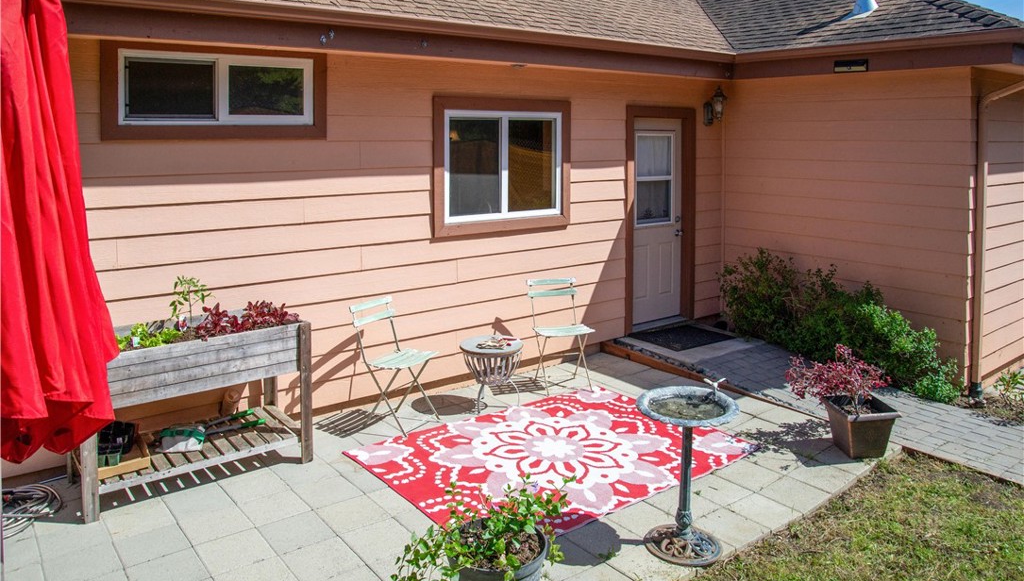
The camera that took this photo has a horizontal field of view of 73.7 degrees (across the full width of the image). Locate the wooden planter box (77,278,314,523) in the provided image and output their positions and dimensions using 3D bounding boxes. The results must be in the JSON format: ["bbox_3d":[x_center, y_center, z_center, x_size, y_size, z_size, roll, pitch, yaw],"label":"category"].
[{"bbox_3d":[-1.849,0.512,3.975,1.210,1.150,0.580,-7,11,-35],"label":"wooden planter box"}]

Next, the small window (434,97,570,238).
[{"bbox_3d":[-0.038,-1.033,5.681,1.388,1.059,0.090,-7,11,-35],"label":"small window"}]

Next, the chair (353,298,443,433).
[{"bbox_3d":[-0.800,0.502,4.737,0.470,0.830,0.410,6,11,33],"label":"chair"}]

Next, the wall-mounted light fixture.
[{"bbox_3d":[2.106,-1.907,7.003,0.160,0.420,0.230,-7,11,-35],"label":"wall-mounted light fixture"}]

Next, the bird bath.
[{"bbox_3d":[0.866,0.893,3.340,0.520,0.735,0.520,0,9,0],"label":"bird bath"}]

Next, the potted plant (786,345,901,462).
[{"bbox_3d":[2.111,0.680,4.372,0.640,0.690,0.560,-2,9,-10],"label":"potted plant"}]

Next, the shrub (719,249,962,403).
[{"bbox_3d":[2.800,0.257,5.986,0.750,0.840,2.050,-9,13,-42],"label":"shrub"}]

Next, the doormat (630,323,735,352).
[{"bbox_3d":[1.594,0.424,6.340,0.760,0.020,0.600,-7,11,-35],"label":"doormat"}]

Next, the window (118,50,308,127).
[{"bbox_3d":[-1.837,-1.273,4.343,1.170,0.436,0.080,-7,11,-35],"label":"window"}]

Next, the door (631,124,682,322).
[{"bbox_3d":[1.470,-0.687,6.973,0.768,2.065,0.060,-7,11,-35],"label":"door"}]

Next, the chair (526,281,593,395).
[{"bbox_3d":[0.395,0.347,5.467,0.410,0.810,0.470,-3,10,-18],"label":"chair"}]

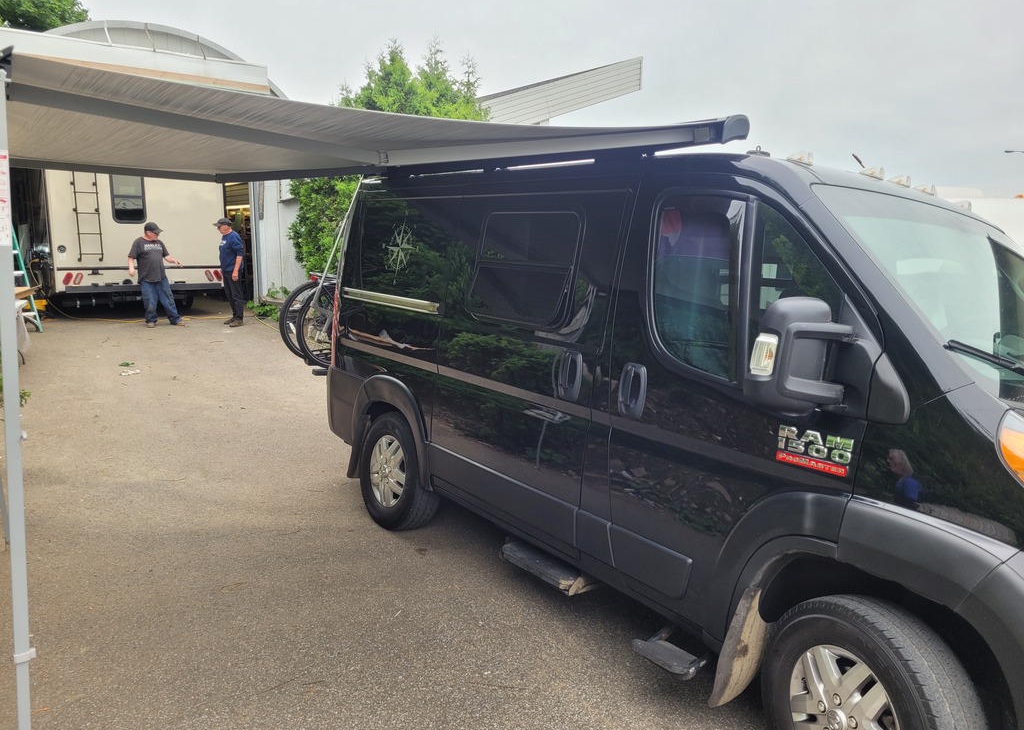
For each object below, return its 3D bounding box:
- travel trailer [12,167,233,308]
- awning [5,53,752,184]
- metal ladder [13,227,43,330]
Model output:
[{"bbox_3d":[-8.229,-2.744,15.437,2.580,3.300,6.800,-6,12,-37],"label":"travel trailer"},{"bbox_3d":[-0.845,-0.853,3.018,2.200,0.200,2.650,-6,12,-36],"label":"awning"},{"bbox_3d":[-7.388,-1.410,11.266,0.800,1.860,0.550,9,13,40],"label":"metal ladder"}]

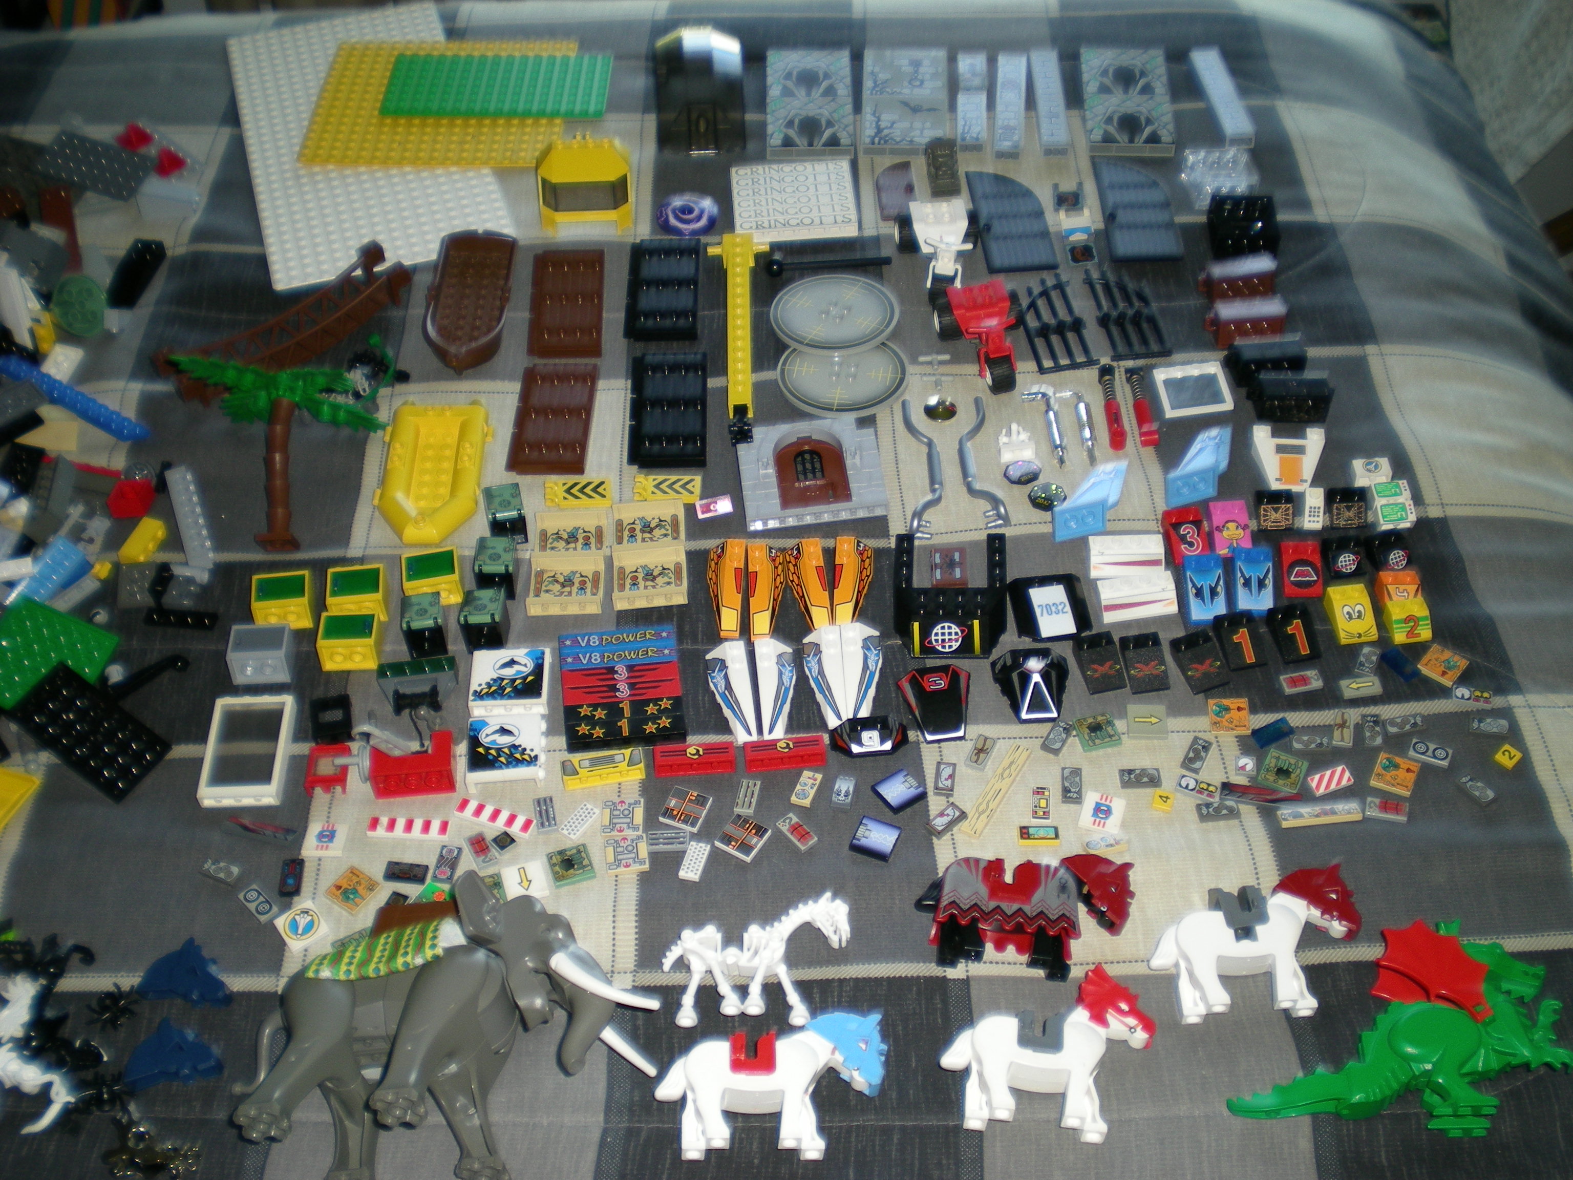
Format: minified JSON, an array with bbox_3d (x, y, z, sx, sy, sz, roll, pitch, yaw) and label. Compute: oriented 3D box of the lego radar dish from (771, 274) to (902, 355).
[{"bbox_3d":[0.024,-0.137,0.858,0.064,0.010,0.064,-1,44,1],"label":"lego radar dish"}]

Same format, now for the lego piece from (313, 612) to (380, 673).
[{"bbox_3d":[-0.187,0.022,0.741,0.024,0.016,0.021,-2,45,-5],"label":"lego piece"}]

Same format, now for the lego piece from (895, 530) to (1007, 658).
[{"bbox_3d":[0.071,0.003,0.745,0.048,0.011,0.064,1,49,3],"label":"lego piece"}]

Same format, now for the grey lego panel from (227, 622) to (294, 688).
[{"bbox_3d":[-0.221,0.027,0.728,0.024,0.016,0.020,-2,49,-1],"label":"grey lego panel"}]

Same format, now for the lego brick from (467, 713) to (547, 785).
[{"bbox_3d":[-0.113,0.066,0.700,0.030,0.008,0.032,-4,46,-5],"label":"lego brick"}]

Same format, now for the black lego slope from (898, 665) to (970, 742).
[{"bbox_3d":[0.064,0.048,0.719,0.032,0.010,0.031,-6,50,-5],"label":"black lego slope"}]

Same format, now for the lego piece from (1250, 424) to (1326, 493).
[{"bbox_3d":[0.234,-0.061,0.802,0.032,0.011,0.032,4,49,4],"label":"lego piece"}]

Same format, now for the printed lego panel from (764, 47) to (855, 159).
[{"bbox_3d":[0.013,-0.278,0.987,0.048,0.008,0.098,0,49,0],"label":"printed lego panel"}]

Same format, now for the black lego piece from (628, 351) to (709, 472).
[{"bbox_3d":[-0.057,-0.087,0.832,0.037,0.006,0.075,-1,49,-1],"label":"black lego piece"}]

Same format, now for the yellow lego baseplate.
[{"bbox_3d":[-0.200,-0.283,1.003,0.144,0.004,0.127,0,49,0],"label":"yellow lego baseplate"}]

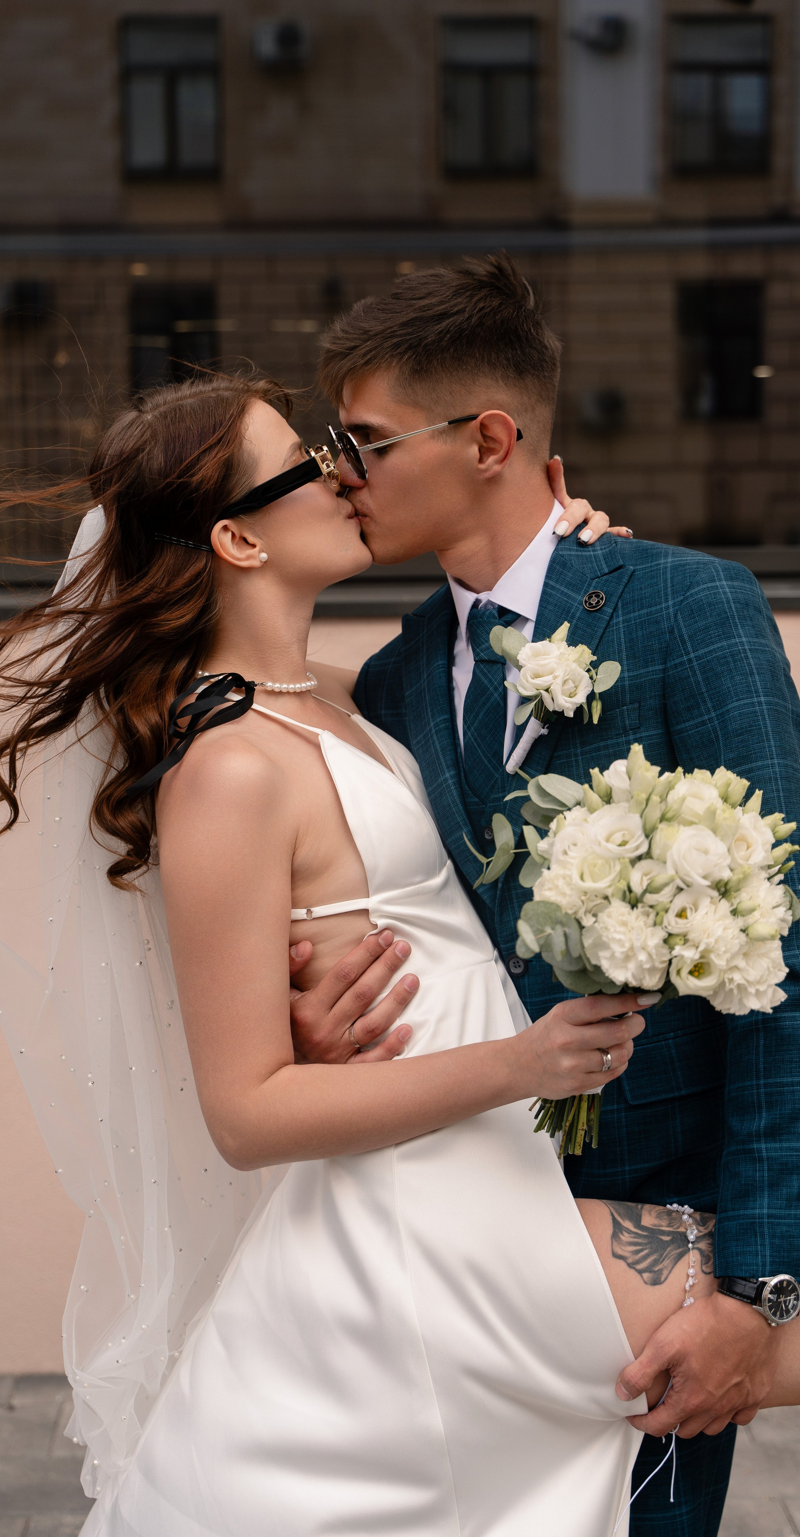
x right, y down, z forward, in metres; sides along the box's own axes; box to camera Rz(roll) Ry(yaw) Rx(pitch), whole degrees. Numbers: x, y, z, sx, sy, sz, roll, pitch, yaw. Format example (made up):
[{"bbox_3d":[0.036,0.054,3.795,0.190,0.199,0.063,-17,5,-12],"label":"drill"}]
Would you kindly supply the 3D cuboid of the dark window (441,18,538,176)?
[{"bbox_3d":[1.082,-8.117,22.200,1.141,1.845,0.150,0,6,3],"label":"dark window"}]

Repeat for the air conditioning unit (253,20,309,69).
[{"bbox_3d":[-1.429,-8.687,22.061,0.700,0.574,0.330,0,6,3],"label":"air conditioning unit"}]

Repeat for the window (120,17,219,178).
[{"bbox_3d":[-2.813,-8.179,22.390,1.165,1.904,0.150,0,6,3],"label":"window"}]

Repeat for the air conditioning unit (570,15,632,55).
[{"bbox_3d":[2.382,-8.730,21.863,0.708,0.472,0.330,0,6,3],"label":"air conditioning unit"}]

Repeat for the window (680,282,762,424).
[{"bbox_3d":[3.921,-5.084,22.401,1.010,1.663,0.150,0,6,3],"label":"window"}]

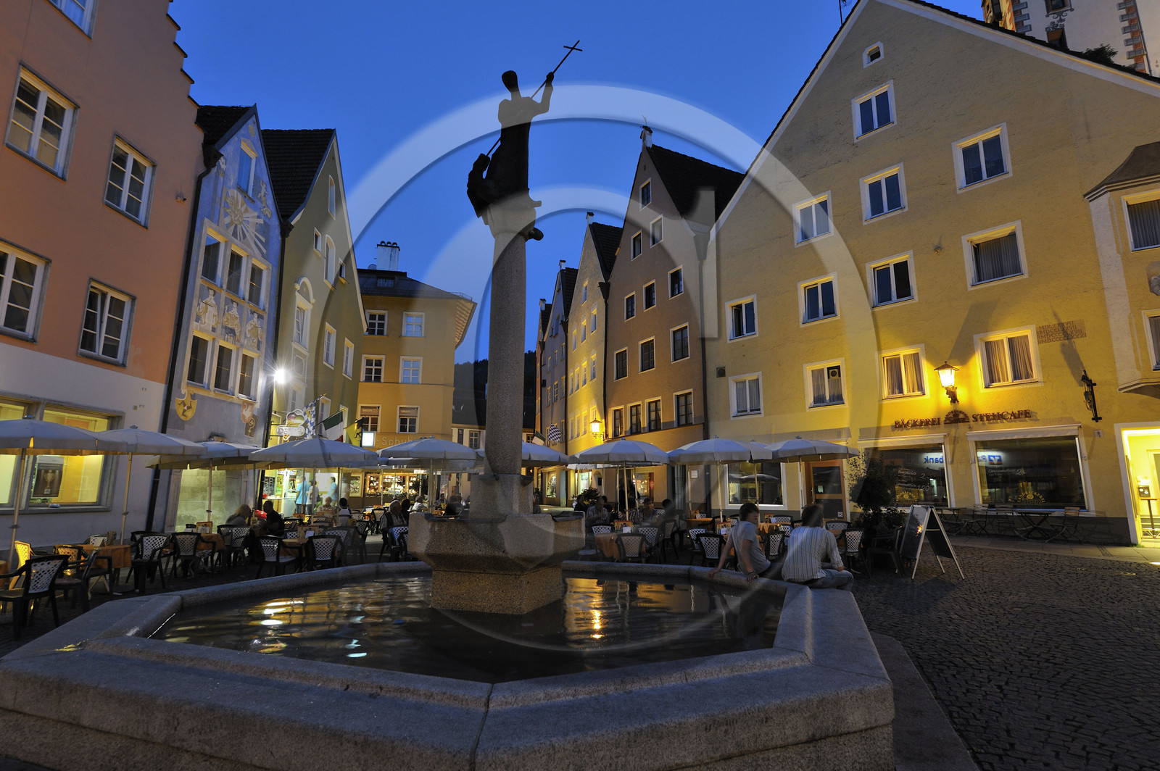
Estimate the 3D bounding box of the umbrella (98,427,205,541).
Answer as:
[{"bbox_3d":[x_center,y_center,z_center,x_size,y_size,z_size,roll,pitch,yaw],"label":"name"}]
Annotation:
[{"bbox_3d":[-7.358,1.930,9.844,2.200,2.580,2.200,0,-11,0],"label":"umbrella"}]

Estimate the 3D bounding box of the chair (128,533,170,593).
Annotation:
[{"bbox_3d":[-6.997,2.836,9.777,0.580,0.860,0.570,0,-11,0],"label":"chair"}]

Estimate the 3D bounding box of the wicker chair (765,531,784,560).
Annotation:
[{"bbox_3d":[3.392,3.067,11.075,0.560,0.820,0.570,7,-13,-33],"label":"wicker chair"}]

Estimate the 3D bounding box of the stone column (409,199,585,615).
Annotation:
[{"bbox_3d":[-0.750,0.035,6.214,1.500,4.250,1.500,-3,-11,18],"label":"stone column"}]

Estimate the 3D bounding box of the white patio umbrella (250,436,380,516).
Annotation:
[{"bbox_3d":[-4.304,2.053,9.732,1.970,2.460,1.970,1,-10,0],"label":"white patio umbrella"}]

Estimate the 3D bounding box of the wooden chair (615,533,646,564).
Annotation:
[{"bbox_3d":[0.895,3.044,10.830,0.570,0.860,0.580,-1,-10,6],"label":"wooden chair"}]

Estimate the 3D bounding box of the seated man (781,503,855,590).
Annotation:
[{"bbox_3d":[2.530,1.941,6.479,0.780,1.340,0.580,5,-11,-25],"label":"seated man"}]

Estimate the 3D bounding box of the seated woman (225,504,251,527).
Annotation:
[{"bbox_3d":[-7.363,3.240,13.230,0.750,1.250,0.500,8,-13,-34],"label":"seated woman"}]

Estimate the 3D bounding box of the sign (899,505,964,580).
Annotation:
[{"bbox_3d":[6.124,2.758,10.813,0.820,1.190,0.680,-1,-11,6],"label":"sign"}]

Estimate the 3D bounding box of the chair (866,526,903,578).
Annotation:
[{"bbox_3d":[5.396,2.941,10.793,0.580,0.840,0.570,-5,-12,26],"label":"chair"}]

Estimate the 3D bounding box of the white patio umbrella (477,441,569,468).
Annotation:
[{"bbox_3d":[-1.199,2.231,10.976,1.970,2.510,1.970,1,-10,0],"label":"white patio umbrella"}]

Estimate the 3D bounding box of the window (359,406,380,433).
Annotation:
[{"bbox_3d":[-11.707,1.865,34.205,1.240,1.620,0.220,2,-10,-7],"label":"window"}]

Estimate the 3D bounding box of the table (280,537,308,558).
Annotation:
[{"bbox_3d":[-4.741,3.051,10.569,1.000,0.740,0.850,0,-11,0],"label":"table"}]

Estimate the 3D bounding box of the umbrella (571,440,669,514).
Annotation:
[{"bbox_3d":[0.888,2.348,11.974,2.150,2.640,2.150,0,-10,0],"label":"umbrella"}]

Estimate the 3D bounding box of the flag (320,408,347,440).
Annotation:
[{"bbox_3d":[-8.508,1.494,21.067,0.750,1.400,0.200,0,-10,0],"label":"flag"}]

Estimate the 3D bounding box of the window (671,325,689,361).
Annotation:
[{"bbox_3d":[4.431,-1.823,26.696,0.200,1.400,1.100,6,-12,-28],"label":"window"}]

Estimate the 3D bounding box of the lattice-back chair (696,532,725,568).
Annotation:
[{"bbox_3d":[2.412,3.068,10.805,0.580,0.860,0.570,-6,-13,31],"label":"lattice-back chair"}]

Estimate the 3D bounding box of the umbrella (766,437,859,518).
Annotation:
[{"bbox_3d":[4.238,2.311,11.679,2.200,2.620,2.200,0,-10,0],"label":"umbrella"}]

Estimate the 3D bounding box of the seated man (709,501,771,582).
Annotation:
[{"bbox_3d":[1.990,2.006,6.853,0.950,1.360,0.620,6,-12,-29],"label":"seated man"}]

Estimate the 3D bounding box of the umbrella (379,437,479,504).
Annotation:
[{"bbox_3d":[-3.052,2.374,12.169,2.080,2.620,2.080,0,-10,0],"label":"umbrella"}]

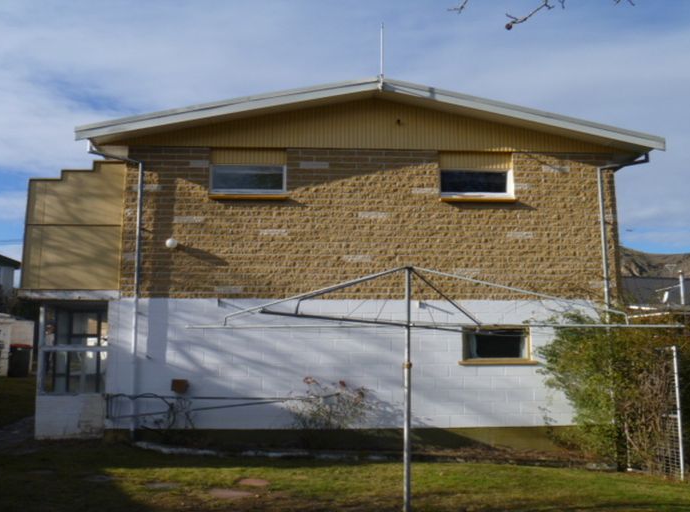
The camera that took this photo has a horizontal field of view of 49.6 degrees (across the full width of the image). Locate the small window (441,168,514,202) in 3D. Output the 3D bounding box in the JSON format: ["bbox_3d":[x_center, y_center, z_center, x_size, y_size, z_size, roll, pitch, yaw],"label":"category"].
[{"bbox_3d":[2.205,-1.198,12.456,1.255,0.524,0.100,0,-9,-4],"label":"small window"}]

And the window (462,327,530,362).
[{"bbox_3d":[2.440,1.426,12.037,1.124,0.577,0.100,0,-9,-4],"label":"window"}]

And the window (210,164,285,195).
[{"bbox_3d":[-1.580,-1.241,12.180,1.247,0.521,0.100,0,-9,-4],"label":"window"}]

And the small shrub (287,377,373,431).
[{"bbox_3d":[-0.217,2.277,11.311,1.274,0.892,0.750,0,-9,-4],"label":"small shrub"}]

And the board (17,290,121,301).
[{"bbox_3d":[-4.280,0.604,11.600,1.554,0.144,0.060,0,-9,-4],"label":"board"}]

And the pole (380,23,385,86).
[{"bbox_3d":[0.607,-3.289,12.247,0.050,1.140,0.050,0,-9,-4],"label":"pole"}]

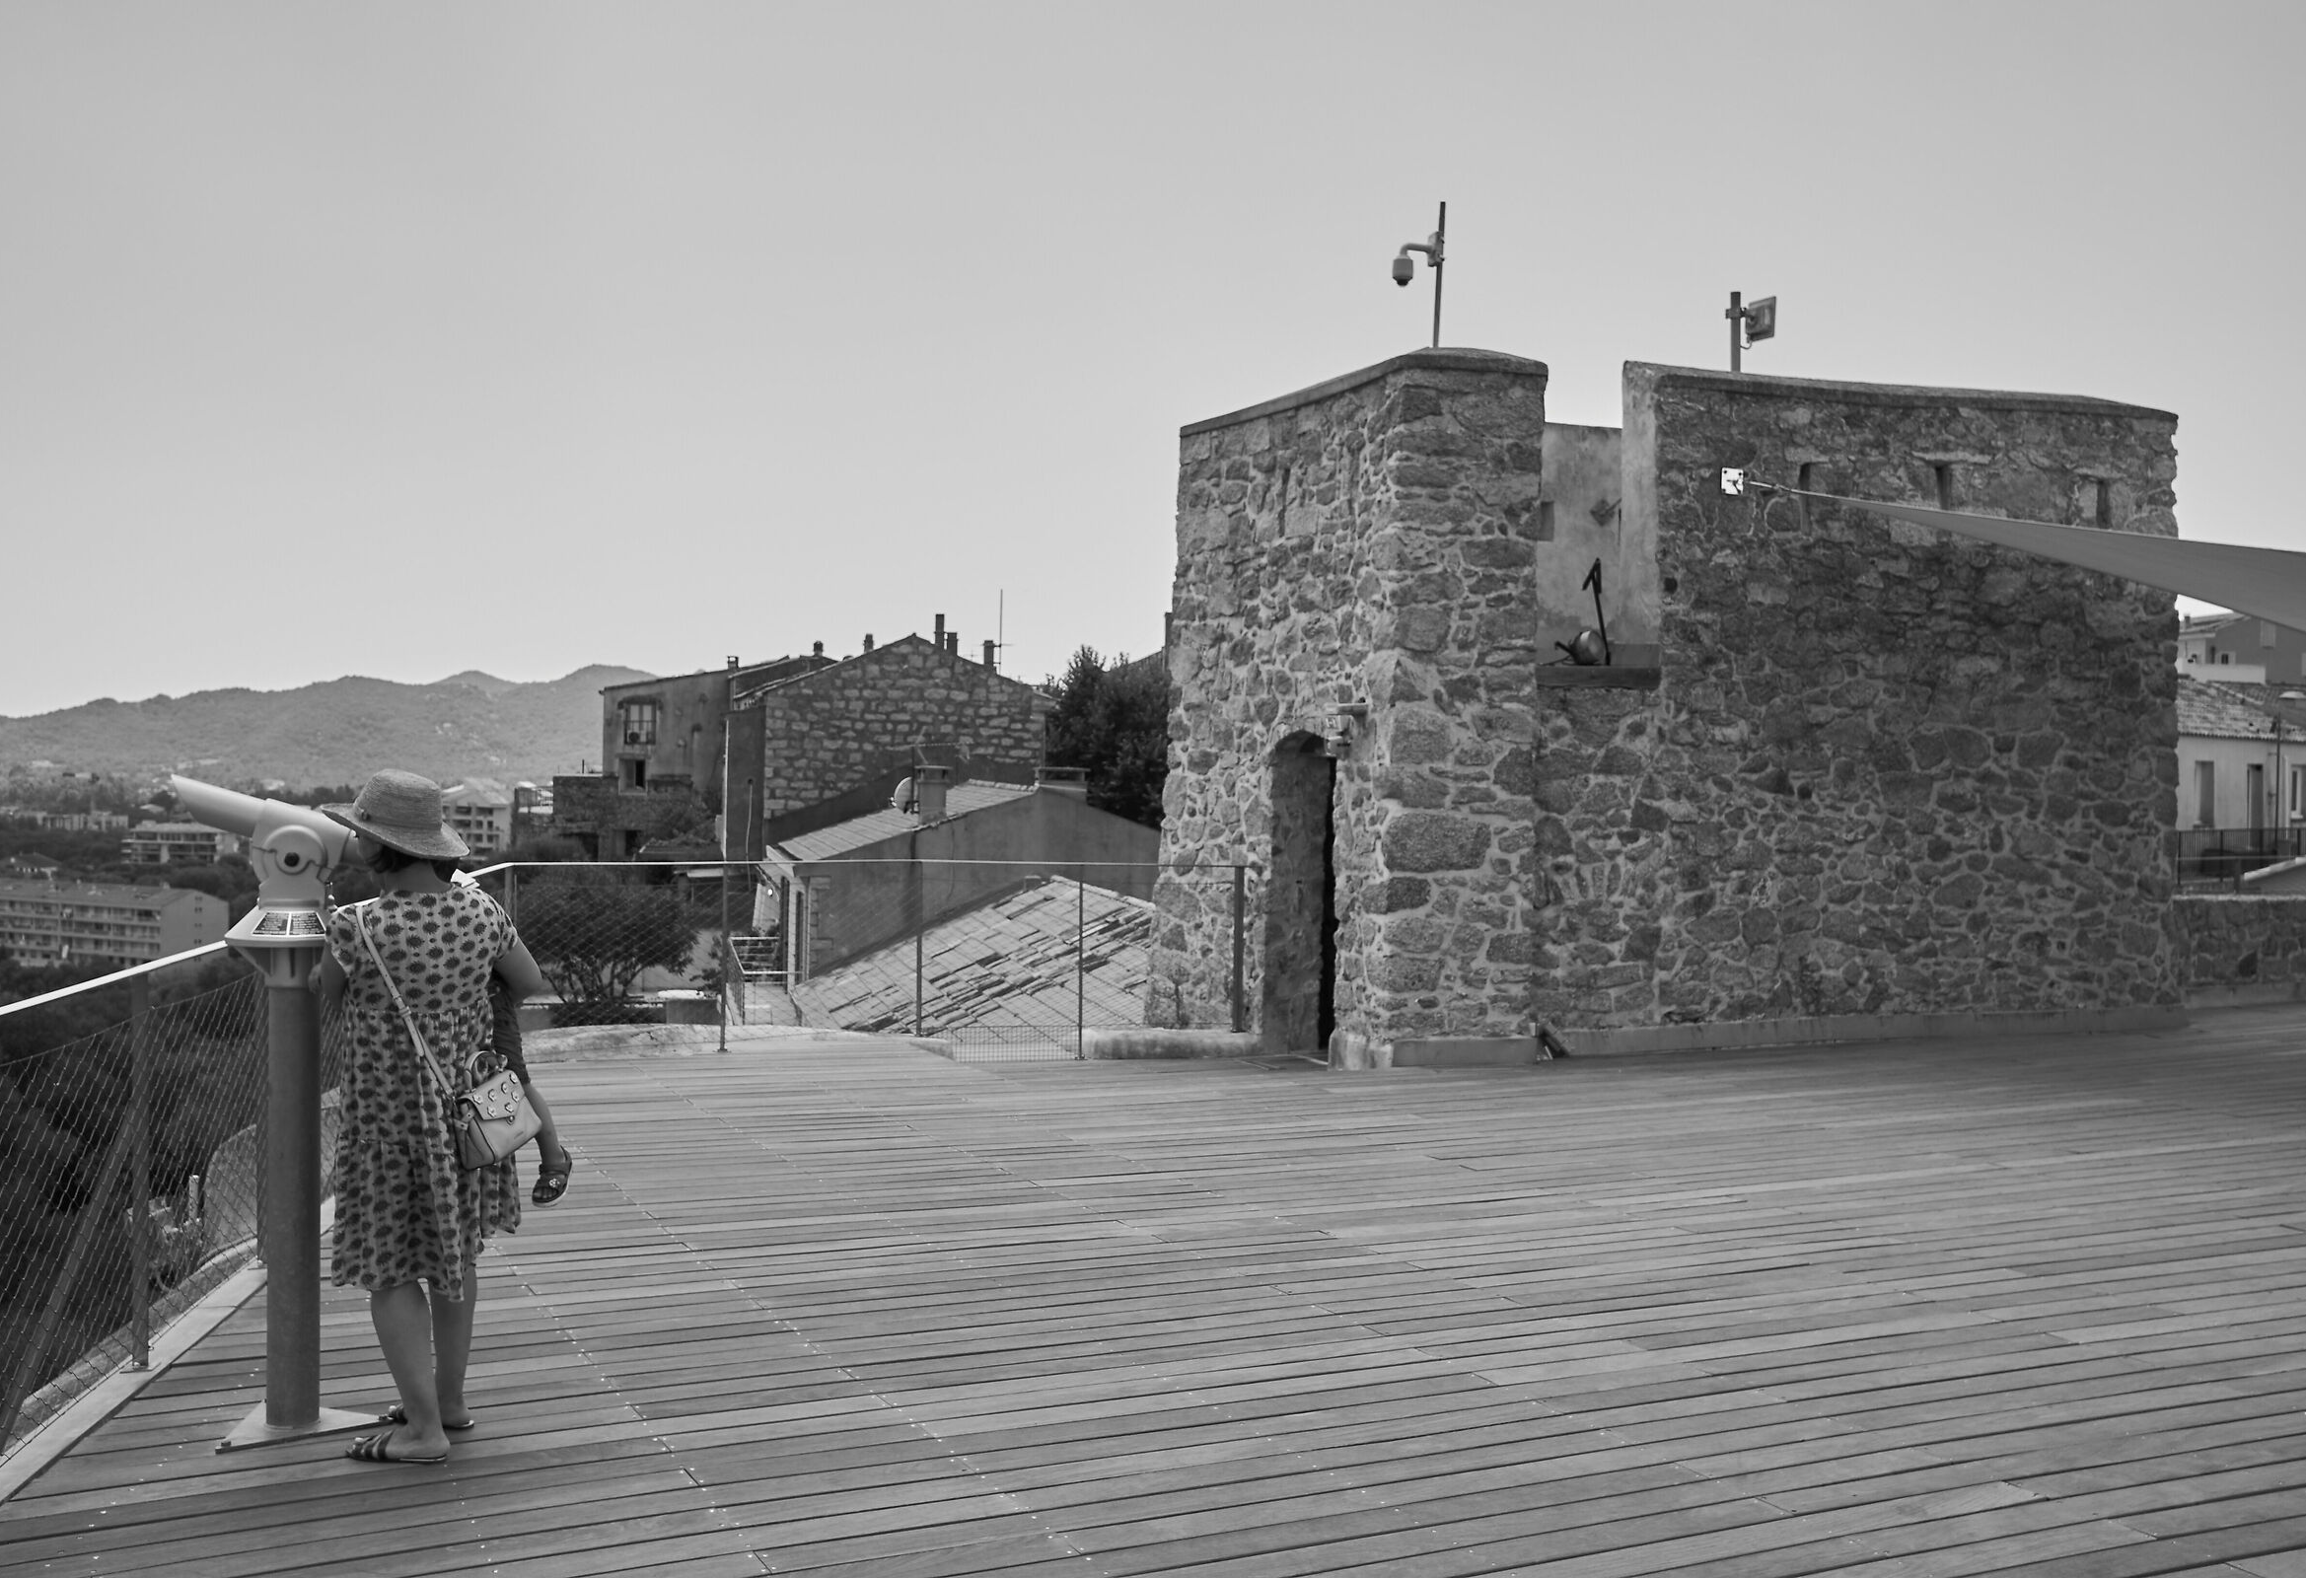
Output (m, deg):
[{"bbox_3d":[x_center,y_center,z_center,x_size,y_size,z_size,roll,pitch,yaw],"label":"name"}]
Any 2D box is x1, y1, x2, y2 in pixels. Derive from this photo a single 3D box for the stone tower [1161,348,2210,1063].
[{"bbox_3d":[3.420,-0.450,14.950,6.200,3.930,2.850,0,1,-23],"label":"stone tower"}]

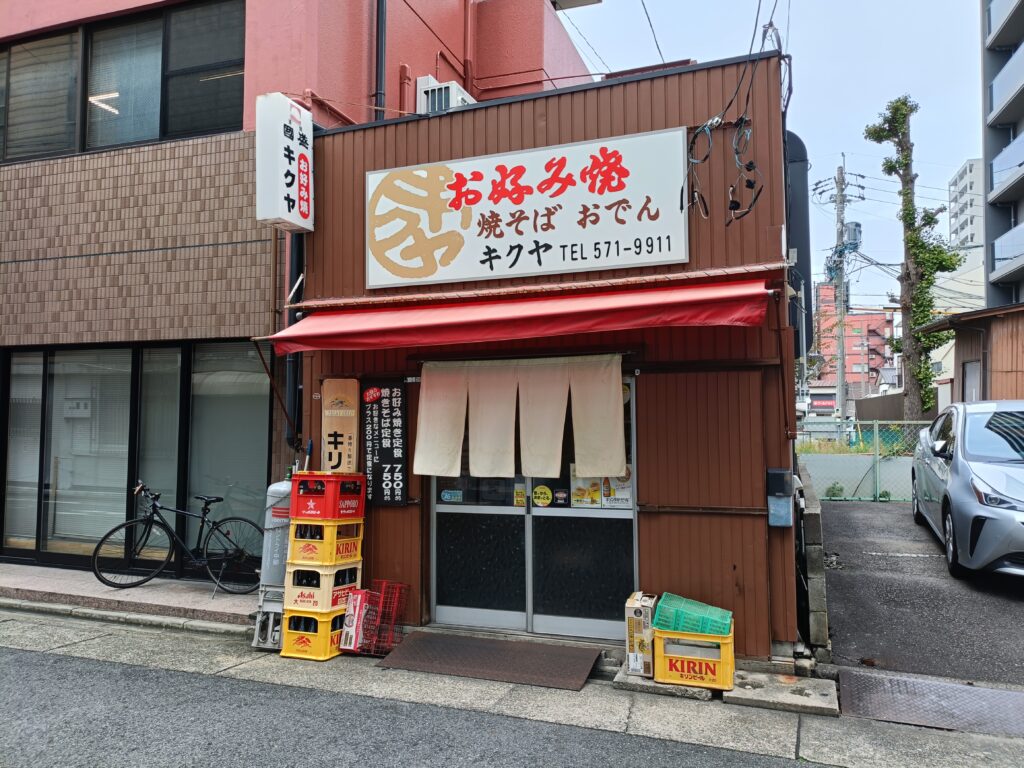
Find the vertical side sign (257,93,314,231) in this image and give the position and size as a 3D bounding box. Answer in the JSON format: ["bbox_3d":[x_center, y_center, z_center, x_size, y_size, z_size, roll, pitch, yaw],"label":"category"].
[{"bbox_3d":[-1.719,-1.658,5.634,0.210,0.945,0.410,-1,-4,20],"label":"vertical side sign"}]

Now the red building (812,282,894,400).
[{"bbox_3d":[49.626,-2.892,109.218,11.500,22.000,10.000,-1,-4,12],"label":"red building"}]

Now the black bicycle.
[{"bbox_3d":[-2.908,1.355,6.565,1.690,0.980,0.500,-1,-4,13],"label":"black bicycle"}]

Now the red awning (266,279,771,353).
[{"bbox_3d":[-0.071,-0.432,4.979,3.420,0.410,0.520,-1,-4,20],"label":"red awning"}]

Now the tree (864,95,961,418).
[{"bbox_3d":[8.371,-2.239,15.637,1.950,7.200,1.800,-2,-4,28],"label":"tree"}]

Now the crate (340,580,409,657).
[{"bbox_3d":[-0.992,1.684,5.326,0.380,0.450,0.330,-1,-4,20],"label":"crate"}]

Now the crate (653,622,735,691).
[{"bbox_3d":[1.127,1.625,4.513,0.455,0.310,0.370,-1,-4,20],"label":"crate"}]

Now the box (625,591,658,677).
[{"bbox_3d":[0.821,1.580,4.646,0.155,0.412,0.290,-1,-4,18],"label":"box"}]

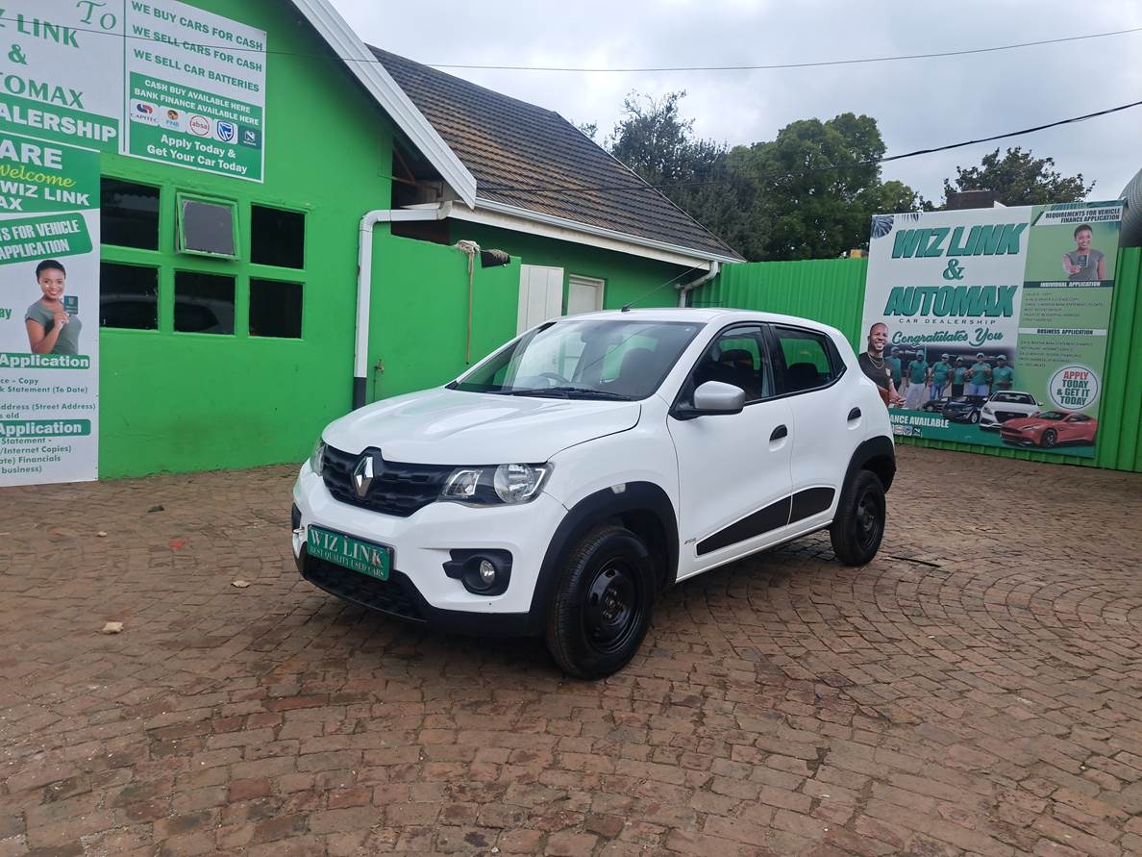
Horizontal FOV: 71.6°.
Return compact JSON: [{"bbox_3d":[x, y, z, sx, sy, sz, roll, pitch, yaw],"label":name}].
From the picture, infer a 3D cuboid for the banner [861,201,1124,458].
[{"bbox_3d":[5.396,-1.349,10.603,3.034,3.110,0.050,8,7,42],"label":"banner"}]

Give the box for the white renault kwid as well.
[{"bbox_3d":[0.403,0.080,4.290,1.630,1.470,3.680,7,7,41],"label":"white renault kwid"}]

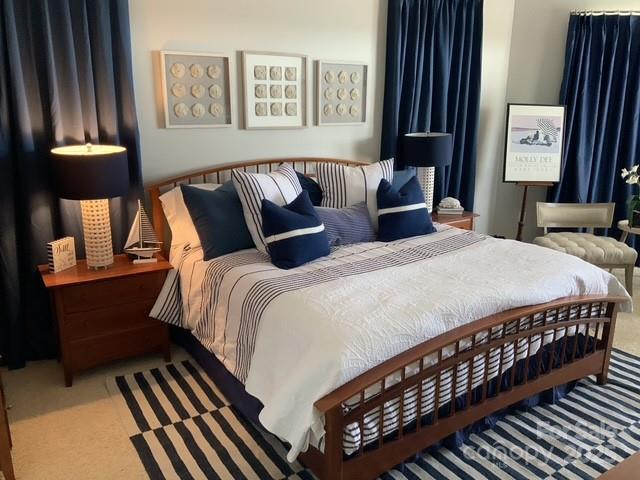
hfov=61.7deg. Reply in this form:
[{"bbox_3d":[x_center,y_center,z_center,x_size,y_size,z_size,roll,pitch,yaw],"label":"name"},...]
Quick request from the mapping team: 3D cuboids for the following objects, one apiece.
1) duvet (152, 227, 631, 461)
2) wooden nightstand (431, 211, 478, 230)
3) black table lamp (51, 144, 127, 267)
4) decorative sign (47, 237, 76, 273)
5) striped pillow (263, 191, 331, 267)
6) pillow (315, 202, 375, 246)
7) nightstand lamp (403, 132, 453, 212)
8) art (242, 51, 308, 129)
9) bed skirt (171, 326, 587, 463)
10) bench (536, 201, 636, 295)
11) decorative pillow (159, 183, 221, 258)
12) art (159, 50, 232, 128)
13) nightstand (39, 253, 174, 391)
[{"bbox_3d":[0.379,0.343,3.425,2.420,0.520,1.900,-9,16,-31],"label":"duvet"},{"bbox_3d":[1.042,0.115,4.957,0.720,0.661,0.432,-9,17,-32],"label":"wooden nightstand"},{"bbox_3d":[-1.432,-0.217,3.415,0.432,0.790,0.432,-9,16,-31],"label":"black table lamp"},{"bbox_3d":[-1.589,0.091,3.303,0.040,0.177,0.179,5,15,16],"label":"decorative sign"},{"bbox_3d":[-0.149,-0.083,3.438,0.430,0.440,0.170,-10,-7,-34],"label":"striped pillow"},{"bbox_3d":[0.100,-0.123,3.850,0.540,0.320,0.140,-7,-11,-25],"label":"pillow"},{"bbox_3d":[0.981,-0.614,4.923,0.432,0.790,0.432,-1,14,0],"label":"nightstand lamp"},{"bbox_3d":[-0.337,-1.145,4.152,0.547,0.552,0.040,-9,17,-32],"label":"art"},{"bbox_3d":[0.284,0.612,3.610,1.940,0.370,2.100,-9,16,-31],"label":"bed skirt"},{"bbox_3d":[2.374,0.089,4.827,0.720,0.760,0.600,2,14,10],"label":"bench"},{"bbox_3d":[-0.754,-0.176,3.774,0.660,0.480,0.190,-9,-4,-31],"label":"decorative pillow"},{"bbox_3d":[-0.869,-1.056,3.819,0.496,0.501,0.040,-9,17,-32],"label":"art"},{"bbox_3d":[-1.349,0.487,3.452,0.720,0.661,0.432,-9,17,-32],"label":"nightstand"}]

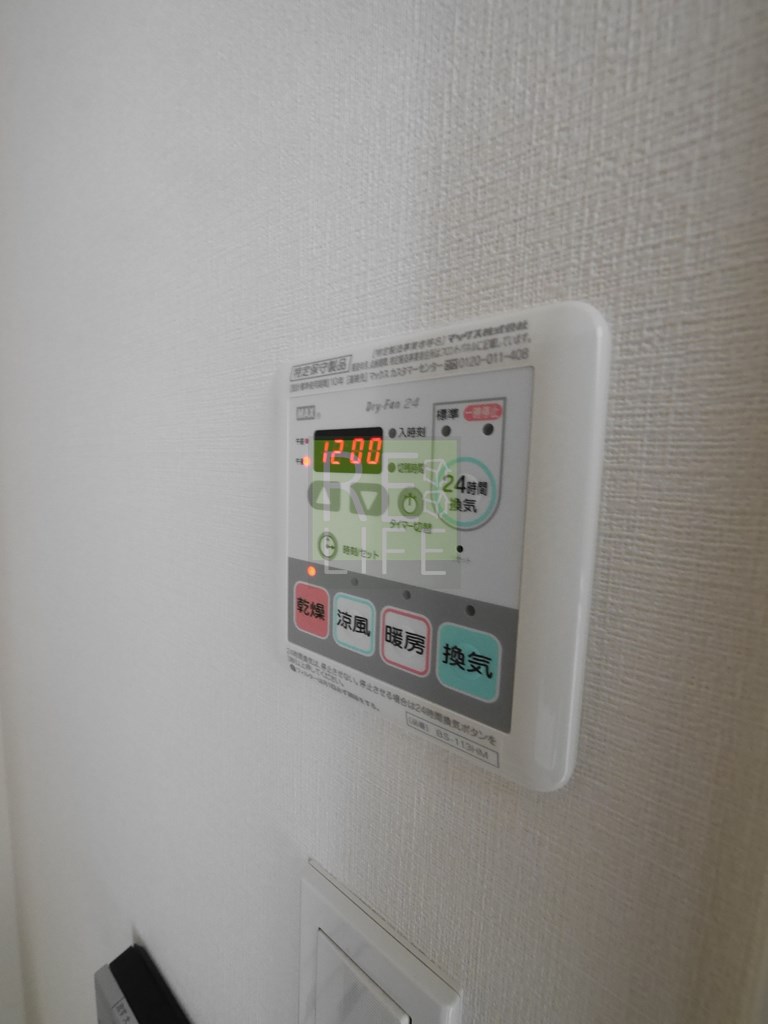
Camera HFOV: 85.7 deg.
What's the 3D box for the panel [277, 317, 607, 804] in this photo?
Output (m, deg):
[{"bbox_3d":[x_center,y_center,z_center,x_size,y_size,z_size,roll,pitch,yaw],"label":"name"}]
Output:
[{"bbox_3d":[0.002,0.008,0.130,0.116,0.120,0.009,6,7,37],"label":"panel"}]

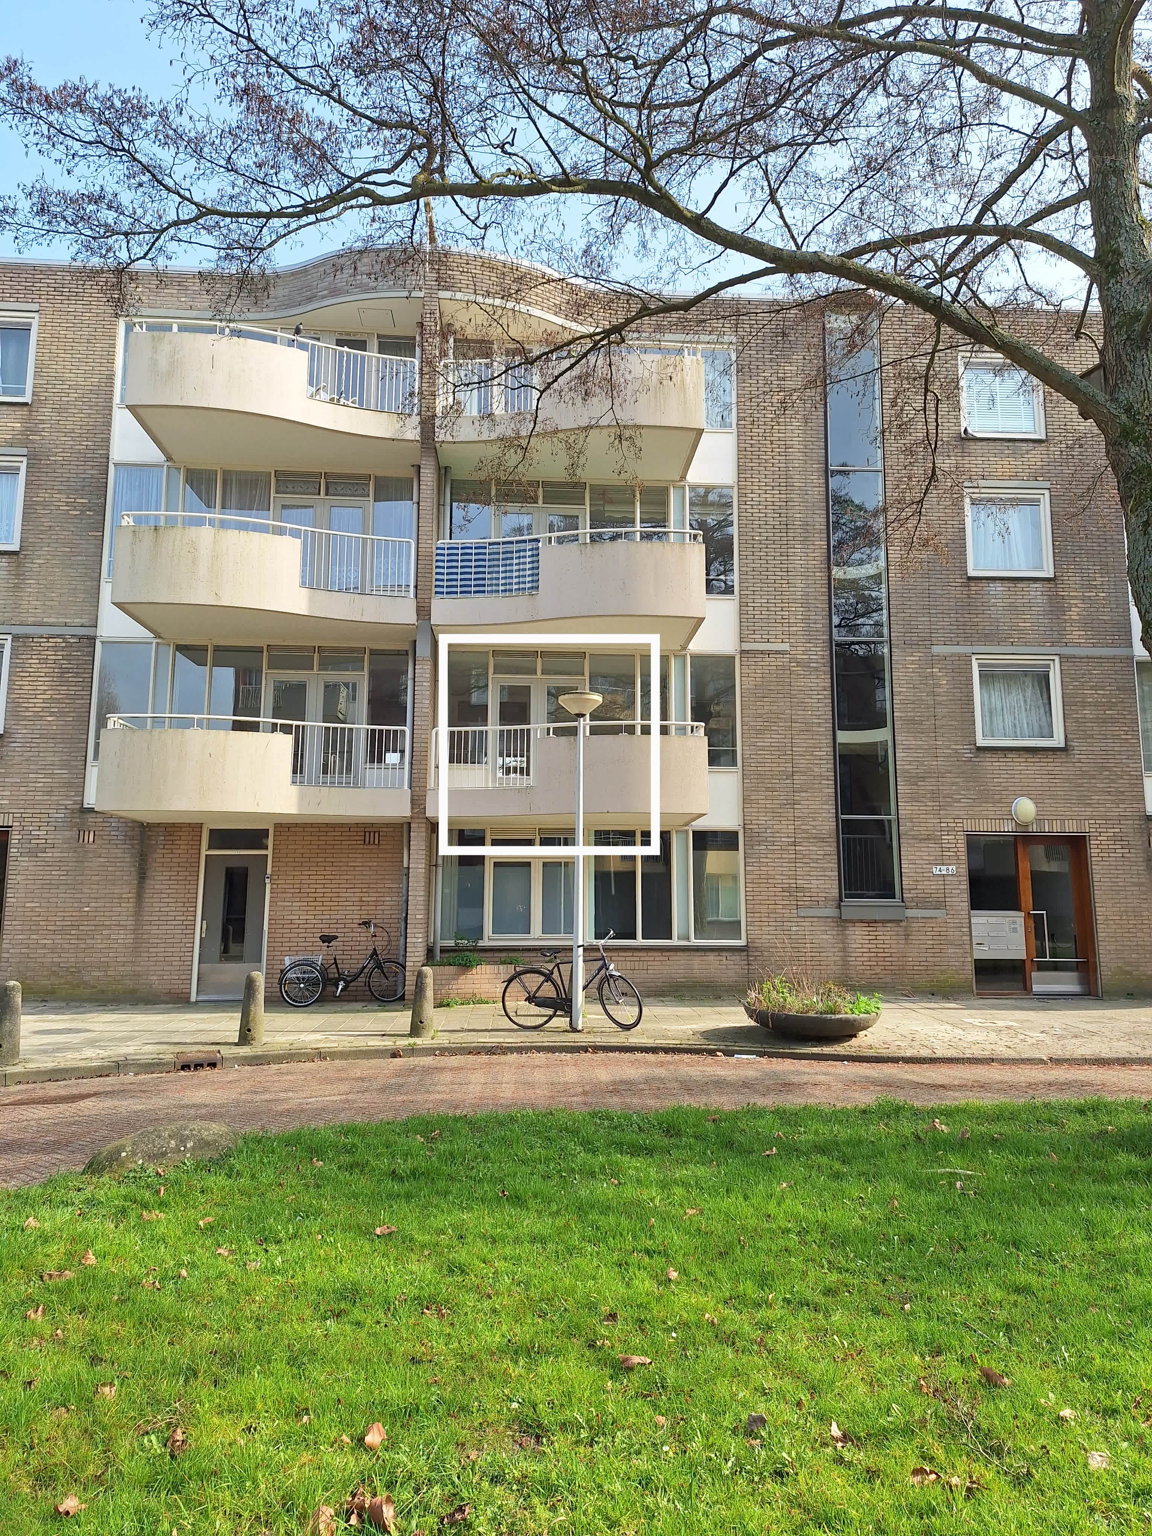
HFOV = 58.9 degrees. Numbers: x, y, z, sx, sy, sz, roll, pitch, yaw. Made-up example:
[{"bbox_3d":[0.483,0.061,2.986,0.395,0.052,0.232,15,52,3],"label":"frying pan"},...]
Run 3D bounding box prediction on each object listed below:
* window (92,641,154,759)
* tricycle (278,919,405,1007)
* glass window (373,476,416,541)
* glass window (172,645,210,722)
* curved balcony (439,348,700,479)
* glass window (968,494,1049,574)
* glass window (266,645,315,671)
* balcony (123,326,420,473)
[{"bbox_3d":[-6.643,-1.005,14.987,0.800,1.760,0.100,1,-8,-3],"label":"window"},{"bbox_3d":[-3.209,2.732,14.369,1.780,1.138,0.750,2,-8,-14],"label":"tricycle"},{"bbox_3d":[-2.788,-3.630,15.656,0.639,1.791,0.080,1,-8,-5],"label":"glass window"},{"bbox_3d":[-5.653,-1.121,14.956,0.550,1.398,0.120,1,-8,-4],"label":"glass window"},{"bbox_3d":[-0.143,-5.281,15.105,3.800,1.270,1.760,1,-8,-5],"label":"curved balcony"},{"bbox_3d":[6.957,-3.769,16.401,1.310,1.330,0.100,1,-8,-3],"label":"glass window"},{"bbox_3d":[-4.265,-1.633,15.260,0.713,0.386,0.080,1,-8,-5],"label":"glass window"},{"bbox_3d":[-4.196,-5.368,14.903,3.910,1.250,2.000,1,-8,-3],"label":"balcony"}]

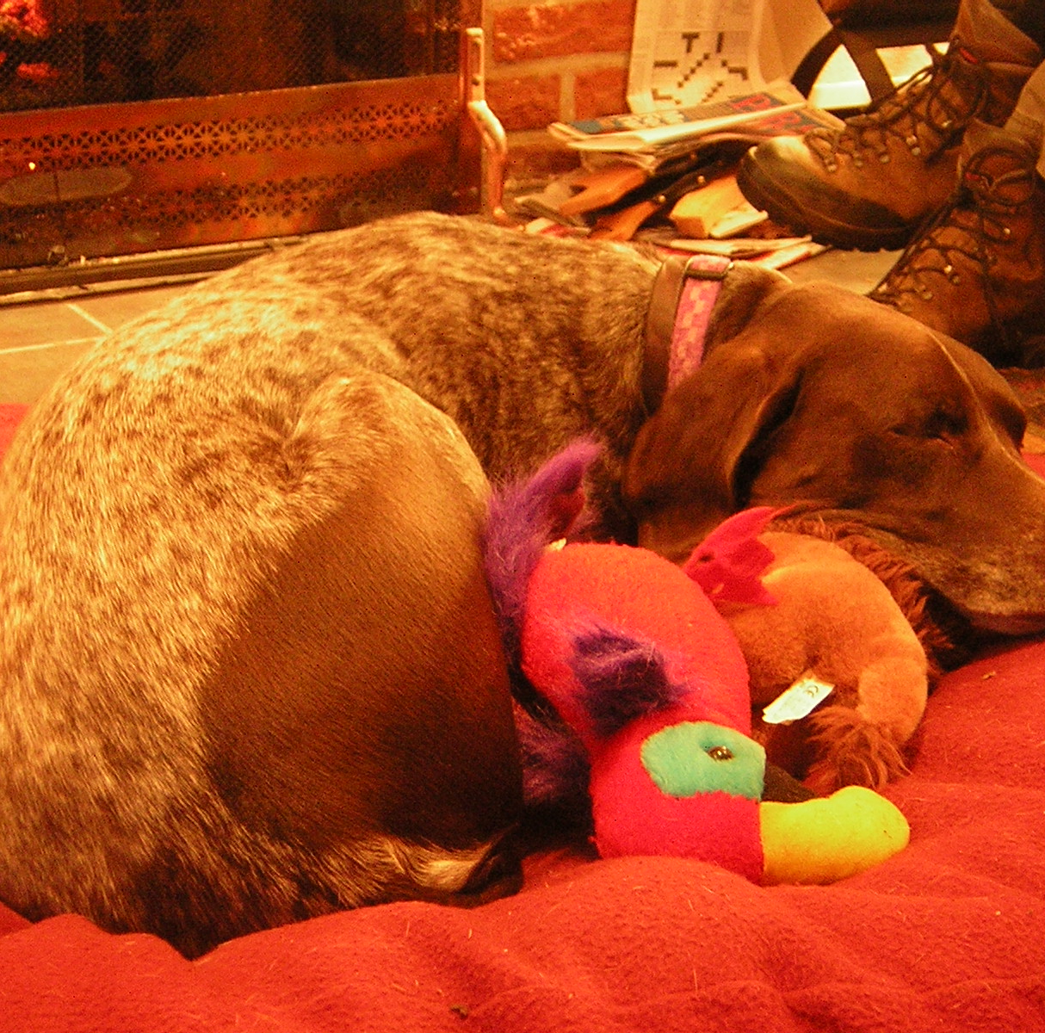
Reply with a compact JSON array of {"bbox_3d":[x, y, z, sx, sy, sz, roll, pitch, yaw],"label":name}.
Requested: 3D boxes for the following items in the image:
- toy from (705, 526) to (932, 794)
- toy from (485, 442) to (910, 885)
[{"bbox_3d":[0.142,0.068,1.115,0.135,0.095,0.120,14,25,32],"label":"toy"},{"bbox_3d":[0.071,0.066,1.090,0.170,0.110,0.235,-4,39,-9],"label":"toy"}]

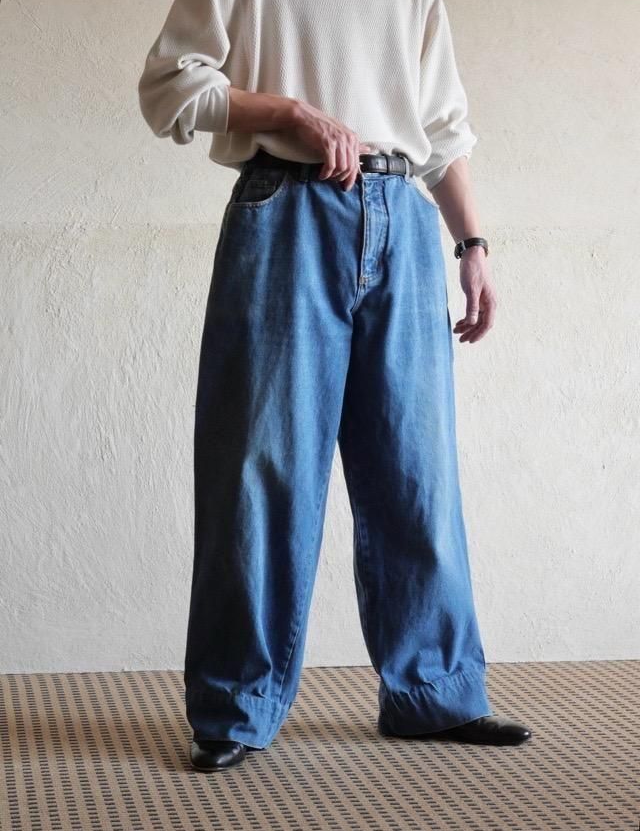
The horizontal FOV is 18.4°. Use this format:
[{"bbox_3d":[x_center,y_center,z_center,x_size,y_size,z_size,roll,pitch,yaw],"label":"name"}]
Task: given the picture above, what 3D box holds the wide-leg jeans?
[{"bbox_3d":[0.034,0.062,3.420,0.548,1.028,0.311,-3,5,-34],"label":"wide-leg jeans"}]

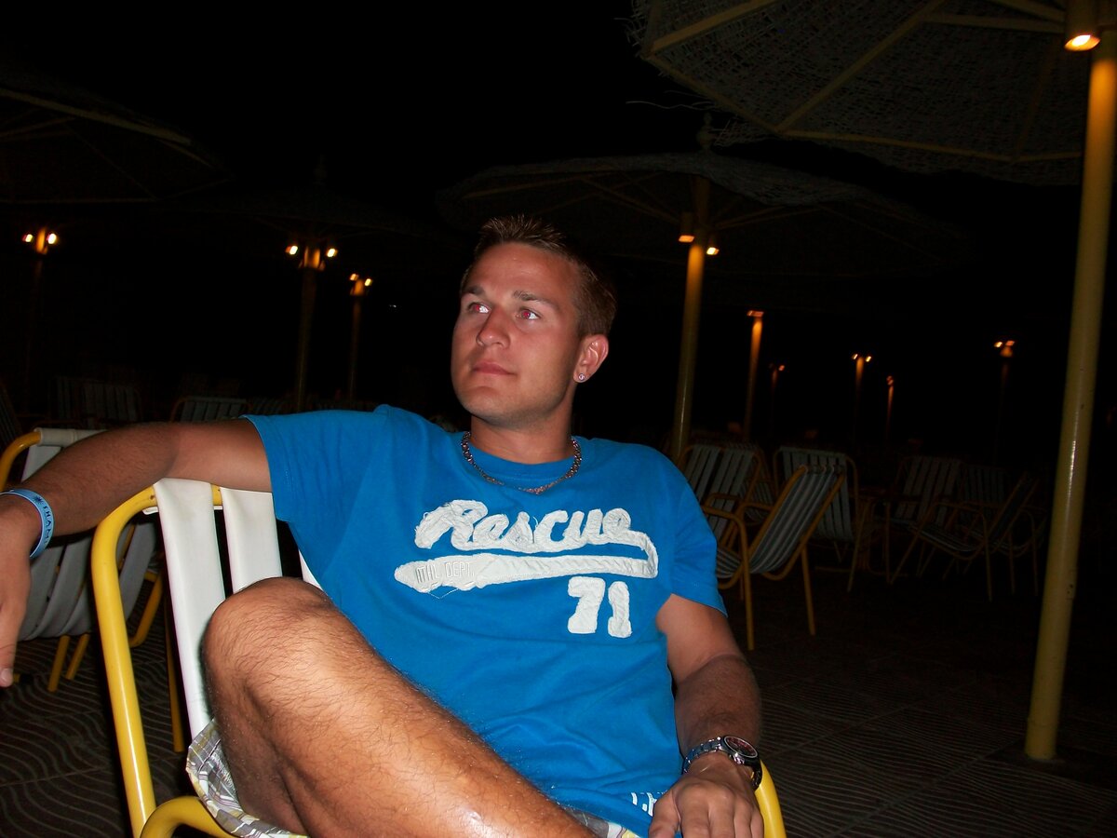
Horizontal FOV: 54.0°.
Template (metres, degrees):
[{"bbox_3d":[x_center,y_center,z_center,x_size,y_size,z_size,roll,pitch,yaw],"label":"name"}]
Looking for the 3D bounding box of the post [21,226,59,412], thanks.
[{"bbox_3d":[-5.118,-0.794,10.595,0.280,2.162,0.280,5,2,0],"label":"post"}]

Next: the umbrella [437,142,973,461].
[{"bbox_3d":[0.756,-0.365,6.403,3.074,2.629,3.074,5,2,0],"label":"umbrella"}]

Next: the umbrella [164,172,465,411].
[{"bbox_3d":[-2.078,-0.709,8.893,2.915,2.650,2.915,5,2,0],"label":"umbrella"}]

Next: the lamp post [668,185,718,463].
[{"bbox_3d":[0.742,-0.217,6.408,0.260,2.332,0.260,5,2,0],"label":"lamp post"}]

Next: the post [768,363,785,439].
[{"bbox_3d":[4.321,-0.195,22.252,0.280,2.067,0.280,5,2,0],"label":"post"}]

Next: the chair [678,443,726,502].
[{"bbox_3d":[0.694,0.549,6.005,0.580,0.820,0.750,7,2,37],"label":"chair"}]

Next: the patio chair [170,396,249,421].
[{"bbox_3d":[-2.364,0.232,7.170,0.580,0.820,0.750,4,2,-30],"label":"patio chair"}]

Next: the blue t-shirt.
[{"bbox_3d":[-0.082,0.239,1.290,0.510,0.540,0.290,-2,-18,-6],"label":"blue t-shirt"}]

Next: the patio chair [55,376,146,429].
[{"bbox_3d":[-3.522,0.093,8.283,0.580,0.820,0.750,6,2,20],"label":"patio chair"}]

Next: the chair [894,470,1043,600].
[{"bbox_3d":[2.596,0.700,6.958,0.750,0.820,0.580,7,2,38],"label":"chair"}]

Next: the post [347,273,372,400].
[{"bbox_3d":[-2.195,-0.520,11.656,0.260,2.099,0.260,5,2,0],"label":"post"}]

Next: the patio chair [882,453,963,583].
[{"bbox_3d":[2.492,0.674,7.541,0.580,0.820,0.750,6,2,30],"label":"patio chair"}]

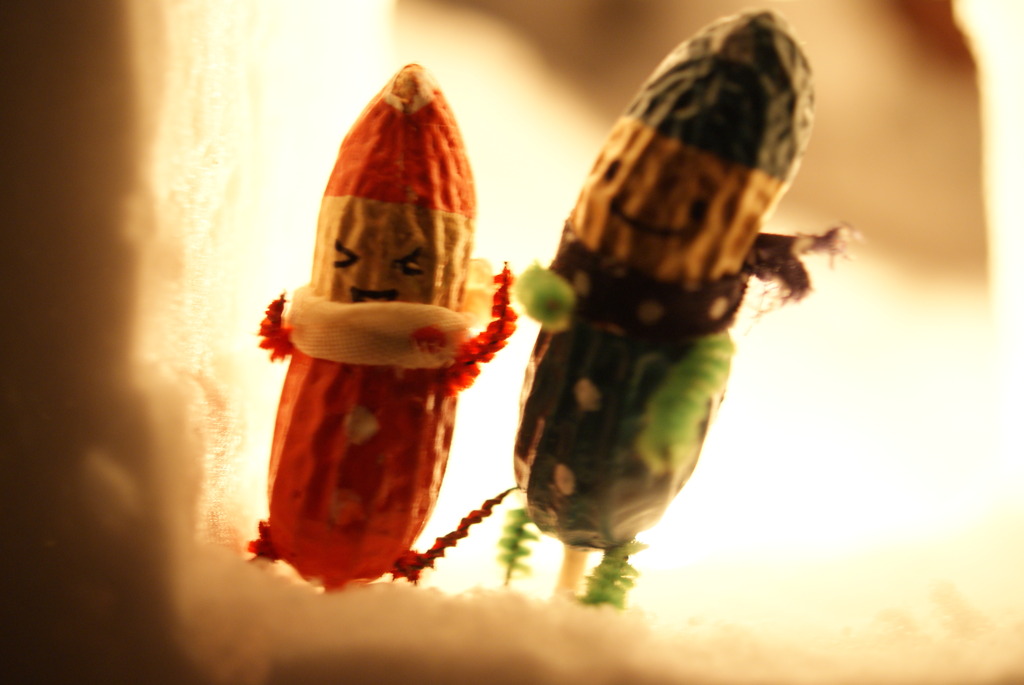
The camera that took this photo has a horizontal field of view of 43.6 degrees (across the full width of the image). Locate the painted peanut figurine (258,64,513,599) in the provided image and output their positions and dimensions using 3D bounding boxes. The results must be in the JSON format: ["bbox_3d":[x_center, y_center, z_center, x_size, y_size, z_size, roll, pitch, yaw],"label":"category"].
[{"bbox_3d":[-0.013,-0.001,0.125,0.025,0.051,0.018,9,2,5],"label":"painted peanut figurine"}]

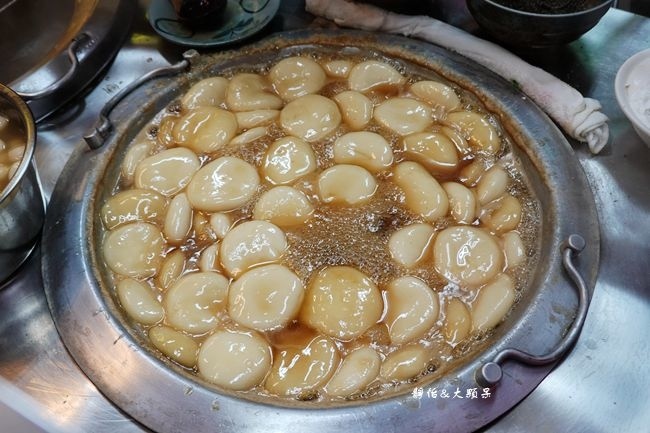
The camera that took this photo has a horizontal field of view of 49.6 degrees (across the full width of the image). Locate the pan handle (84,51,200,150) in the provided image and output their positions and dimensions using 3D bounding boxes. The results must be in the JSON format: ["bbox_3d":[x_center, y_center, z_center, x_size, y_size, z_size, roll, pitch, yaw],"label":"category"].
[{"bbox_3d":[-0.213,-0.140,0.809,0.051,0.019,0.178,21,55,32],"label":"pan handle"}]

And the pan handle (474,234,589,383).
[{"bbox_3d":[0.197,0.088,0.614,0.051,0.019,0.177,36,61,13],"label":"pan handle"}]

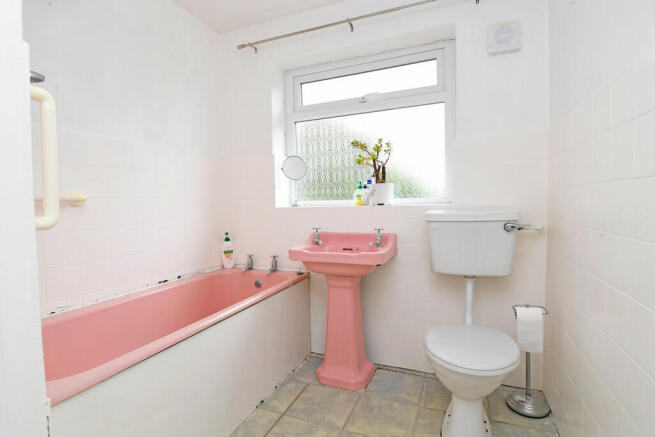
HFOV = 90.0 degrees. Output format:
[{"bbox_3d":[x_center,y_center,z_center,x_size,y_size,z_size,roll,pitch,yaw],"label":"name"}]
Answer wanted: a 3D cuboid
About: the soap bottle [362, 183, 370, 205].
[{"bbox_3d":[0.246,-0.157,2.082,0.056,0.140,0.046,-1,3,11],"label":"soap bottle"}]

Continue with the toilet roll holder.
[{"bbox_3d":[0.955,0.658,1.559,0.183,0.495,0.180,0,3,22],"label":"toilet roll holder"}]

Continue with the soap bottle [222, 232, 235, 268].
[{"bbox_3d":[-0.708,0.229,2.335,0.098,0.257,0.060,-2,3,-22],"label":"soap bottle"}]

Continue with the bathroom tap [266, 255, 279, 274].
[{"bbox_3d":[-0.366,0.308,2.154,0.060,0.105,0.115,0,3,22],"label":"bathroom tap"}]

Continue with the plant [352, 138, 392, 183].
[{"bbox_3d":[0.280,-0.356,2.046,0.255,0.280,0.200,0,3,22],"label":"plant"}]

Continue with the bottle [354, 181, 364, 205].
[{"bbox_3d":[0.201,-0.164,2.078,0.066,0.155,0.048,-1,3,11],"label":"bottle"}]

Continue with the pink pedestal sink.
[{"bbox_3d":[0.091,0.501,1.861,0.560,0.815,0.410,0,3,22],"label":"pink pedestal sink"}]

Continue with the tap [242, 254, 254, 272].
[{"bbox_3d":[-0.543,0.307,2.230,0.060,0.105,0.115,0,3,22],"label":"tap"}]

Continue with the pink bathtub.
[{"bbox_3d":[-0.778,0.651,1.534,0.755,0.510,1.680,0,3,22],"label":"pink bathtub"}]

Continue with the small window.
[{"bbox_3d":[0.243,-0.578,2.199,1.130,0.970,0.090,0,3,22],"label":"small window"}]

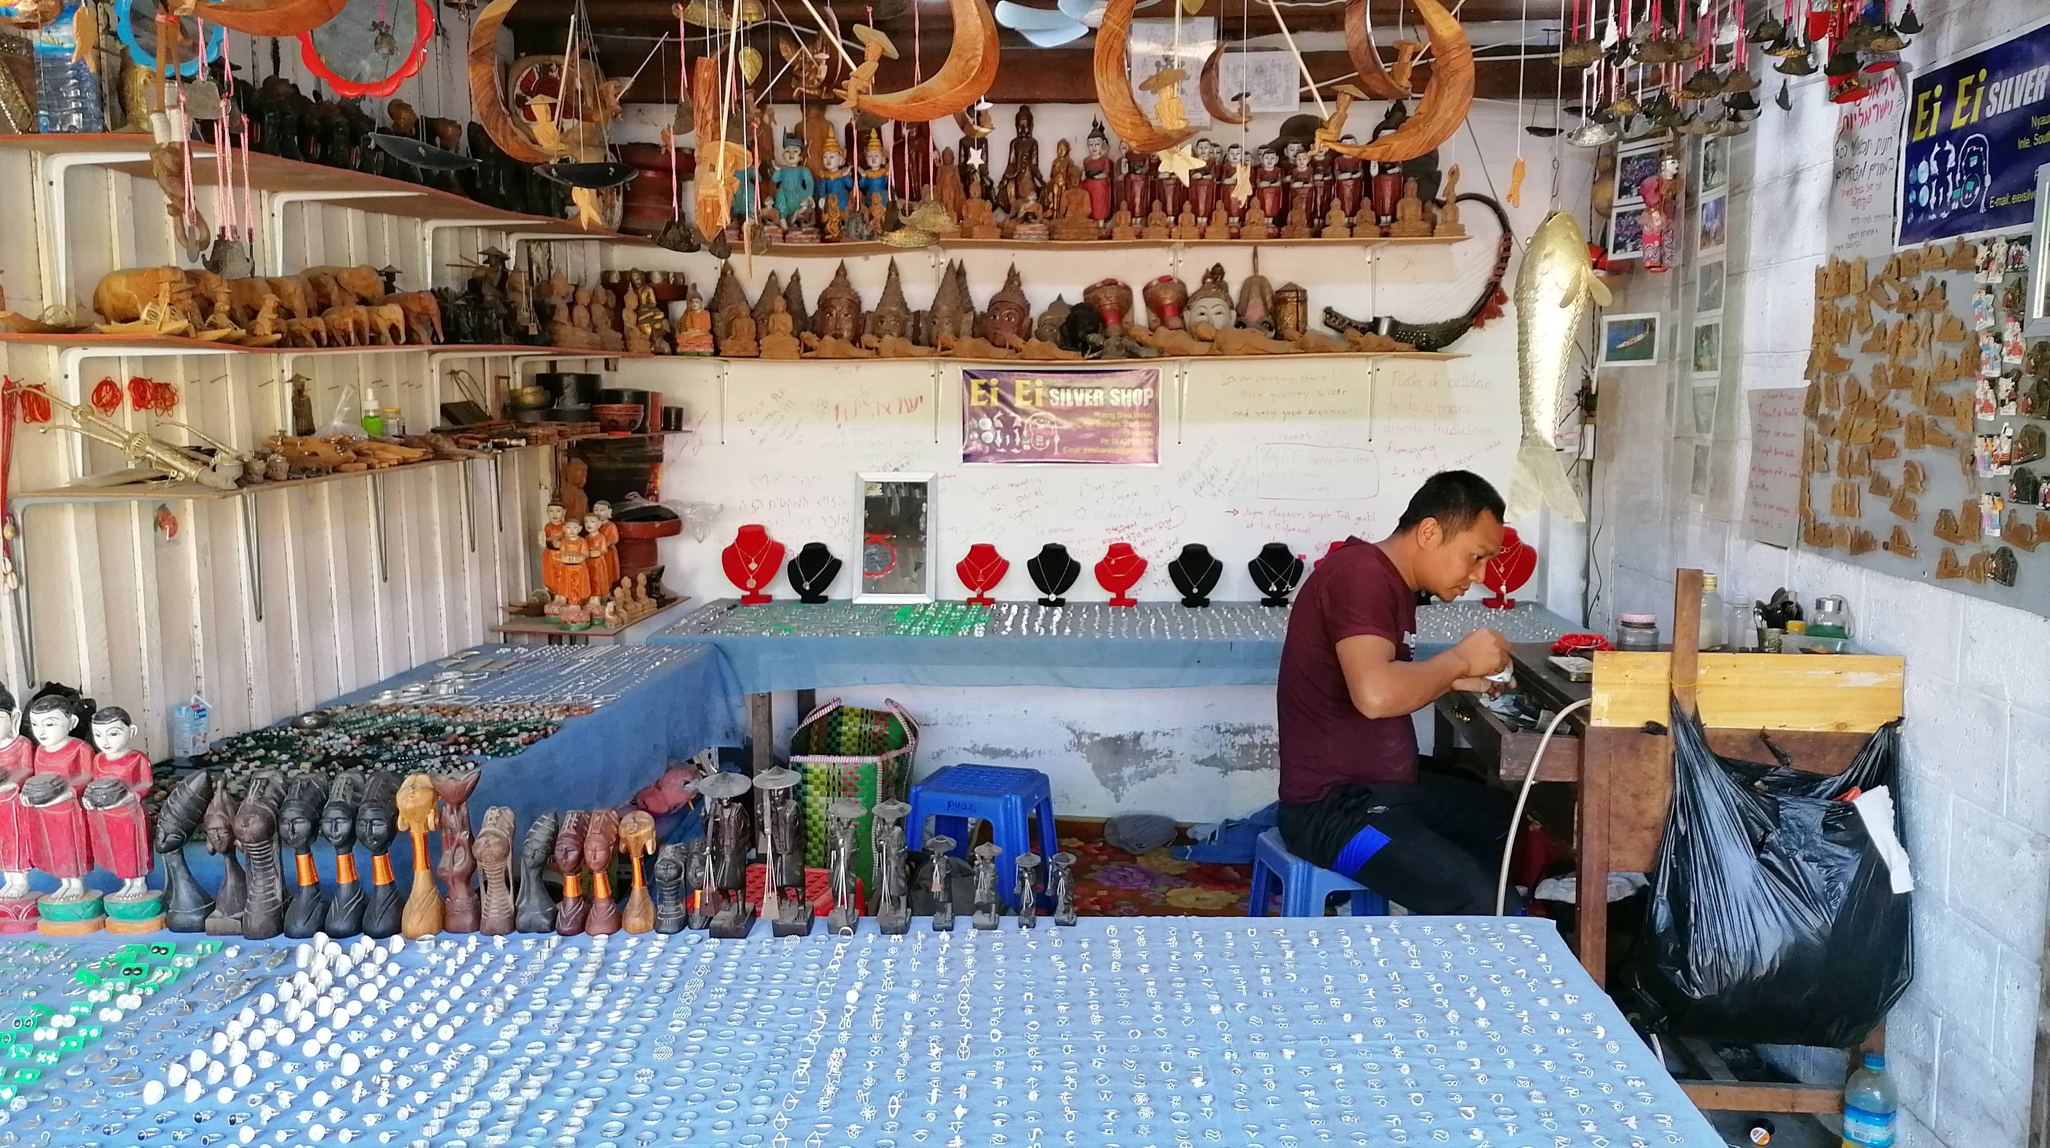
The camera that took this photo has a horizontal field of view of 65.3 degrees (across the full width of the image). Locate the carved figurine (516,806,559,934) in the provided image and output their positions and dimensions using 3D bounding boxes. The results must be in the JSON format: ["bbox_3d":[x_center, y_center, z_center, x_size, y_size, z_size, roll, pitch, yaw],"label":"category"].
[{"bbox_3d":[-0.635,0.383,2.082,0.054,0.155,0.055,1,7,12],"label":"carved figurine"}]

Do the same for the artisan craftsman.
[{"bbox_3d":[0.765,0.435,3.255,0.550,1.270,0.500,2,8,12],"label":"artisan craftsman"}]

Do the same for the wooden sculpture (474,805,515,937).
[{"bbox_3d":[-0.686,0.381,2.070,0.049,0.162,0.055,1,7,7],"label":"wooden sculpture"}]

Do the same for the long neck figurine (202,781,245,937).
[{"bbox_3d":[-1.041,0.364,2.071,0.053,0.196,0.058,0,7,-1],"label":"long neck figurine"}]

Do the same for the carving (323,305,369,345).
[{"bbox_3d":[-1.343,-0.491,3.162,0.090,0.080,0.042,3,9,19],"label":"carving"}]

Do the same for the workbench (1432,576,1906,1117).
[{"bbox_3d":[1.200,0.492,3.140,0.646,1.093,0.731,0,7,4],"label":"workbench"}]

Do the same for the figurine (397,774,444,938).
[{"bbox_3d":[-0.819,0.377,2.163,0.058,0.217,0.060,-1,8,-8],"label":"figurine"}]

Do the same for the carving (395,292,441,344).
[{"bbox_3d":[-1.399,-0.580,3.623,0.073,0.122,0.159,6,9,41],"label":"carving"}]

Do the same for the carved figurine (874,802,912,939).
[{"bbox_3d":[-0.180,0.394,2.166,0.052,0.183,0.052,0,8,0],"label":"carved figurine"}]

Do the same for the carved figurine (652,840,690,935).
[{"bbox_3d":[-0.483,0.423,2.176,0.044,0.122,0.044,0,8,-2],"label":"carved figurine"}]

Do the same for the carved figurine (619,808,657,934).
[{"bbox_3d":[-0.525,0.401,2.168,0.047,0.168,0.047,-1,8,-6],"label":"carved figurine"}]

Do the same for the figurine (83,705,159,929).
[{"bbox_3d":[-1.249,0.329,2.200,0.086,0.301,0.090,0,8,3],"label":"figurine"}]

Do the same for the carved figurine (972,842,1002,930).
[{"bbox_3d":[-0.052,0.424,2.182,0.041,0.119,0.037,0,8,0],"label":"carved figurine"}]

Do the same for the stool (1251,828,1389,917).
[{"bbox_3d":[0.649,0.778,3.332,0.320,0.450,0.290,-2,7,-14],"label":"stool"}]

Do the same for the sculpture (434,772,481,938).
[{"bbox_3d":[-0.768,0.376,2.168,0.053,0.217,0.048,0,8,-3],"label":"sculpture"}]

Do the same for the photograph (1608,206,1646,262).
[{"bbox_3d":[1.590,-0.885,4.161,0.010,0.140,0.195,-4,8,-28],"label":"photograph"}]

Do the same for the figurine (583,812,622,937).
[{"bbox_3d":[-0.548,0.383,2.075,0.048,0.156,0.055,1,7,7],"label":"figurine"}]

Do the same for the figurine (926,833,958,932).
[{"bbox_3d":[-0.107,0.398,2.080,0.040,0.123,0.040,1,7,7],"label":"figurine"}]

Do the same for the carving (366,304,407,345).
[{"bbox_3d":[-1.330,-0.517,3.320,0.100,0.087,0.045,3,9,19],"label":"carving"}]

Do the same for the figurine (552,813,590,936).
[{"bbox_3d":[-0.616,0.402,2.170,0.043,0.165,0.049,1,8,5],"label":"figurine"}]

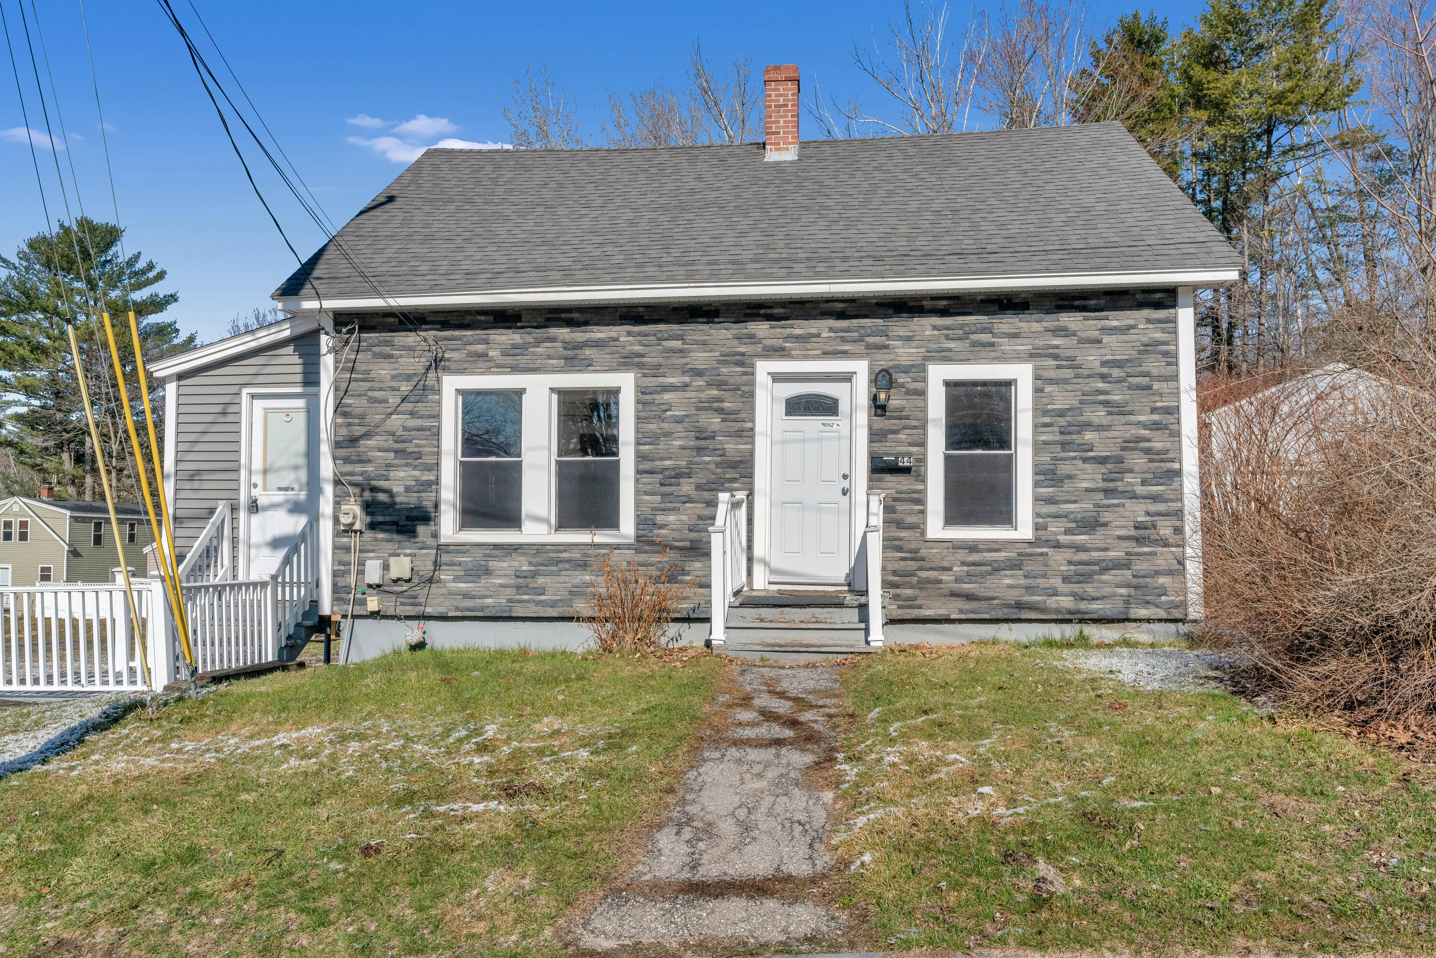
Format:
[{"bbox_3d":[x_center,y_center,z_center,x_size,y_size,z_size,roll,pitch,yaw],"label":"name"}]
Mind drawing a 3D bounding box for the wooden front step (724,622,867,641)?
[{"bbox_3d":[0.678,1.373,9.795,1.310,0.170,0.300,0,-3,6],"label":"wooden front step"}]

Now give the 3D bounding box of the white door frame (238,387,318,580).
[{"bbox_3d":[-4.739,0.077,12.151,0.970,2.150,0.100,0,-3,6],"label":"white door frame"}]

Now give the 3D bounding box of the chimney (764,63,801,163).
[{"bbox_3d":[0.858,-4.761,14.744,0.450,1.280,0.460,0,-3,6],"label":"chimney"}]

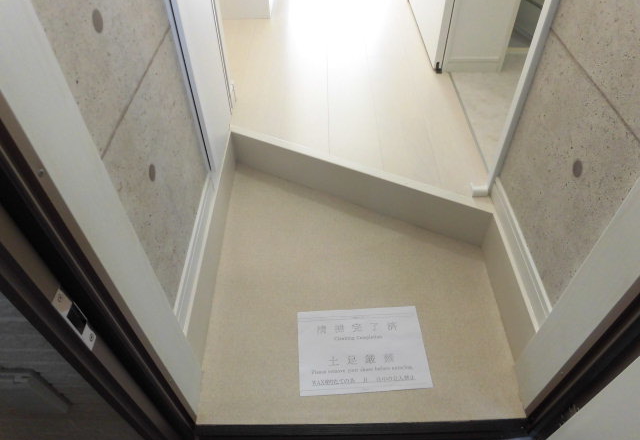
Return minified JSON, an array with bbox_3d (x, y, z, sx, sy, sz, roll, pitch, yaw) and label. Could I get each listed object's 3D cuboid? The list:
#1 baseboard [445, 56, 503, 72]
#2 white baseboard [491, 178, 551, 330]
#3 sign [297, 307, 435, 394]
[{"bbox_3d":[0.568,-0.576,1.642,0.198,0.061,0.012,-1,47,1],"label":"baseboard"},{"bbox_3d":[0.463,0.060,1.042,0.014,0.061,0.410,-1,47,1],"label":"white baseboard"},{"bbox_3d":[0.099,0.302,1.049,0.297,0.003,0.210,-3,47,-2],"label":"sign"}]

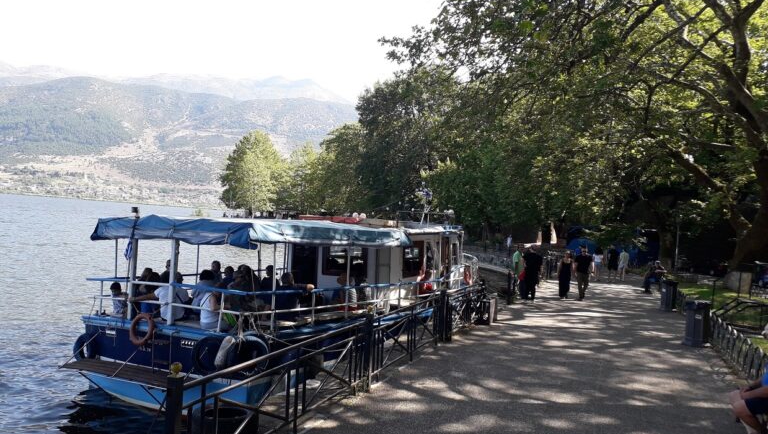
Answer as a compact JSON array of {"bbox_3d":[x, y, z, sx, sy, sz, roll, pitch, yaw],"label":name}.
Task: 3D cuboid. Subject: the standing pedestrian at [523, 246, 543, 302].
[{"bbox_3d":[4.627,1.754,18.600,0.550,1.760,0.380,4,0,-6],"label":"standing pedestrian"}]

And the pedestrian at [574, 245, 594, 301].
[{"bbox_3d":[6.511,1.820,19.500,0.560,1.760,0.400,4,0,19],"label":"pedestrian"}]

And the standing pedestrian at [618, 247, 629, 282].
[{"bbox_3d":[12.621,2.529,31.500,0.500,1.730,0.380,4,0,12],"label":"standing pedestrian"}]

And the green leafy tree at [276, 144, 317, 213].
[{"bbox_3d":[-11.577,-4.383,82.013,7.800,11.890,7.800,4,0,0],"label":"green leafy tree"}]

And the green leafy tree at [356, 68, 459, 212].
[{"bbox_3d":[2.315,-4.412,45.015,9.500,13.620,9.500,4,0,0],"label":"green leafy tree"}]

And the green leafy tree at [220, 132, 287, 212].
[{"bbox_3d":[-16.191,-4.864,75.013,8.600,12.170,8.600,4,0,0],"label":"green leafy tree"}]

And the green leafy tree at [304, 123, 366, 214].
[{"bbox_3d":[-4.956,-4.164,66.013,9.000,12.260,9.000,4,0,0],"label":"green leafy tree"}]

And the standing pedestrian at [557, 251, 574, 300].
[{"bbox_3d":[5.902,1.904,19.500,0.480,1.580,0.360,4,0,18],"label":"standing pedestrian"}]

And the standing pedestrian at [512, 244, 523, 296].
[{"bbox_3d":[4.321,1.747,19.200,0.360,1.740,0.480,4,0,-6],"label":"standing pedestrian"}]

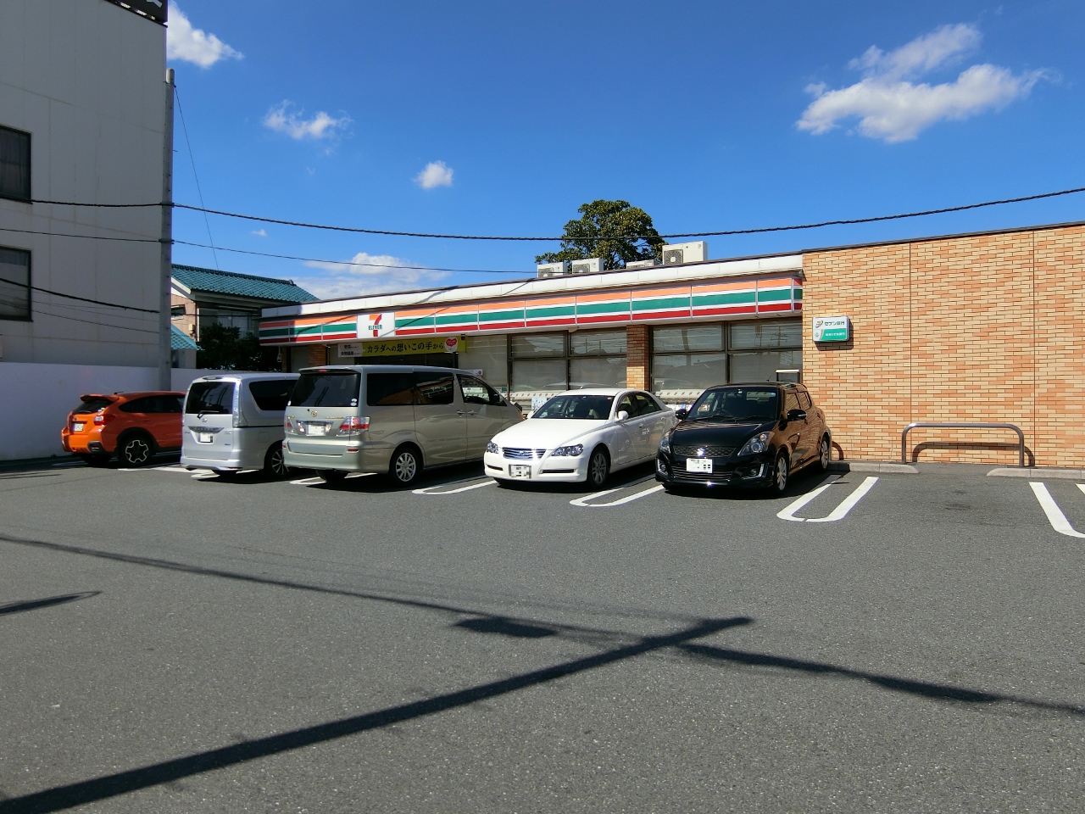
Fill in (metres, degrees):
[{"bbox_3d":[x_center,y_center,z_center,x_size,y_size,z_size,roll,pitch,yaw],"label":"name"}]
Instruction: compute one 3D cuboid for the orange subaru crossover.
[{"bbox_3d":[-8.652,0.425,17.617,1.810,1.570,4.450,0,2,32],"label":"orange subaru crossover"}]

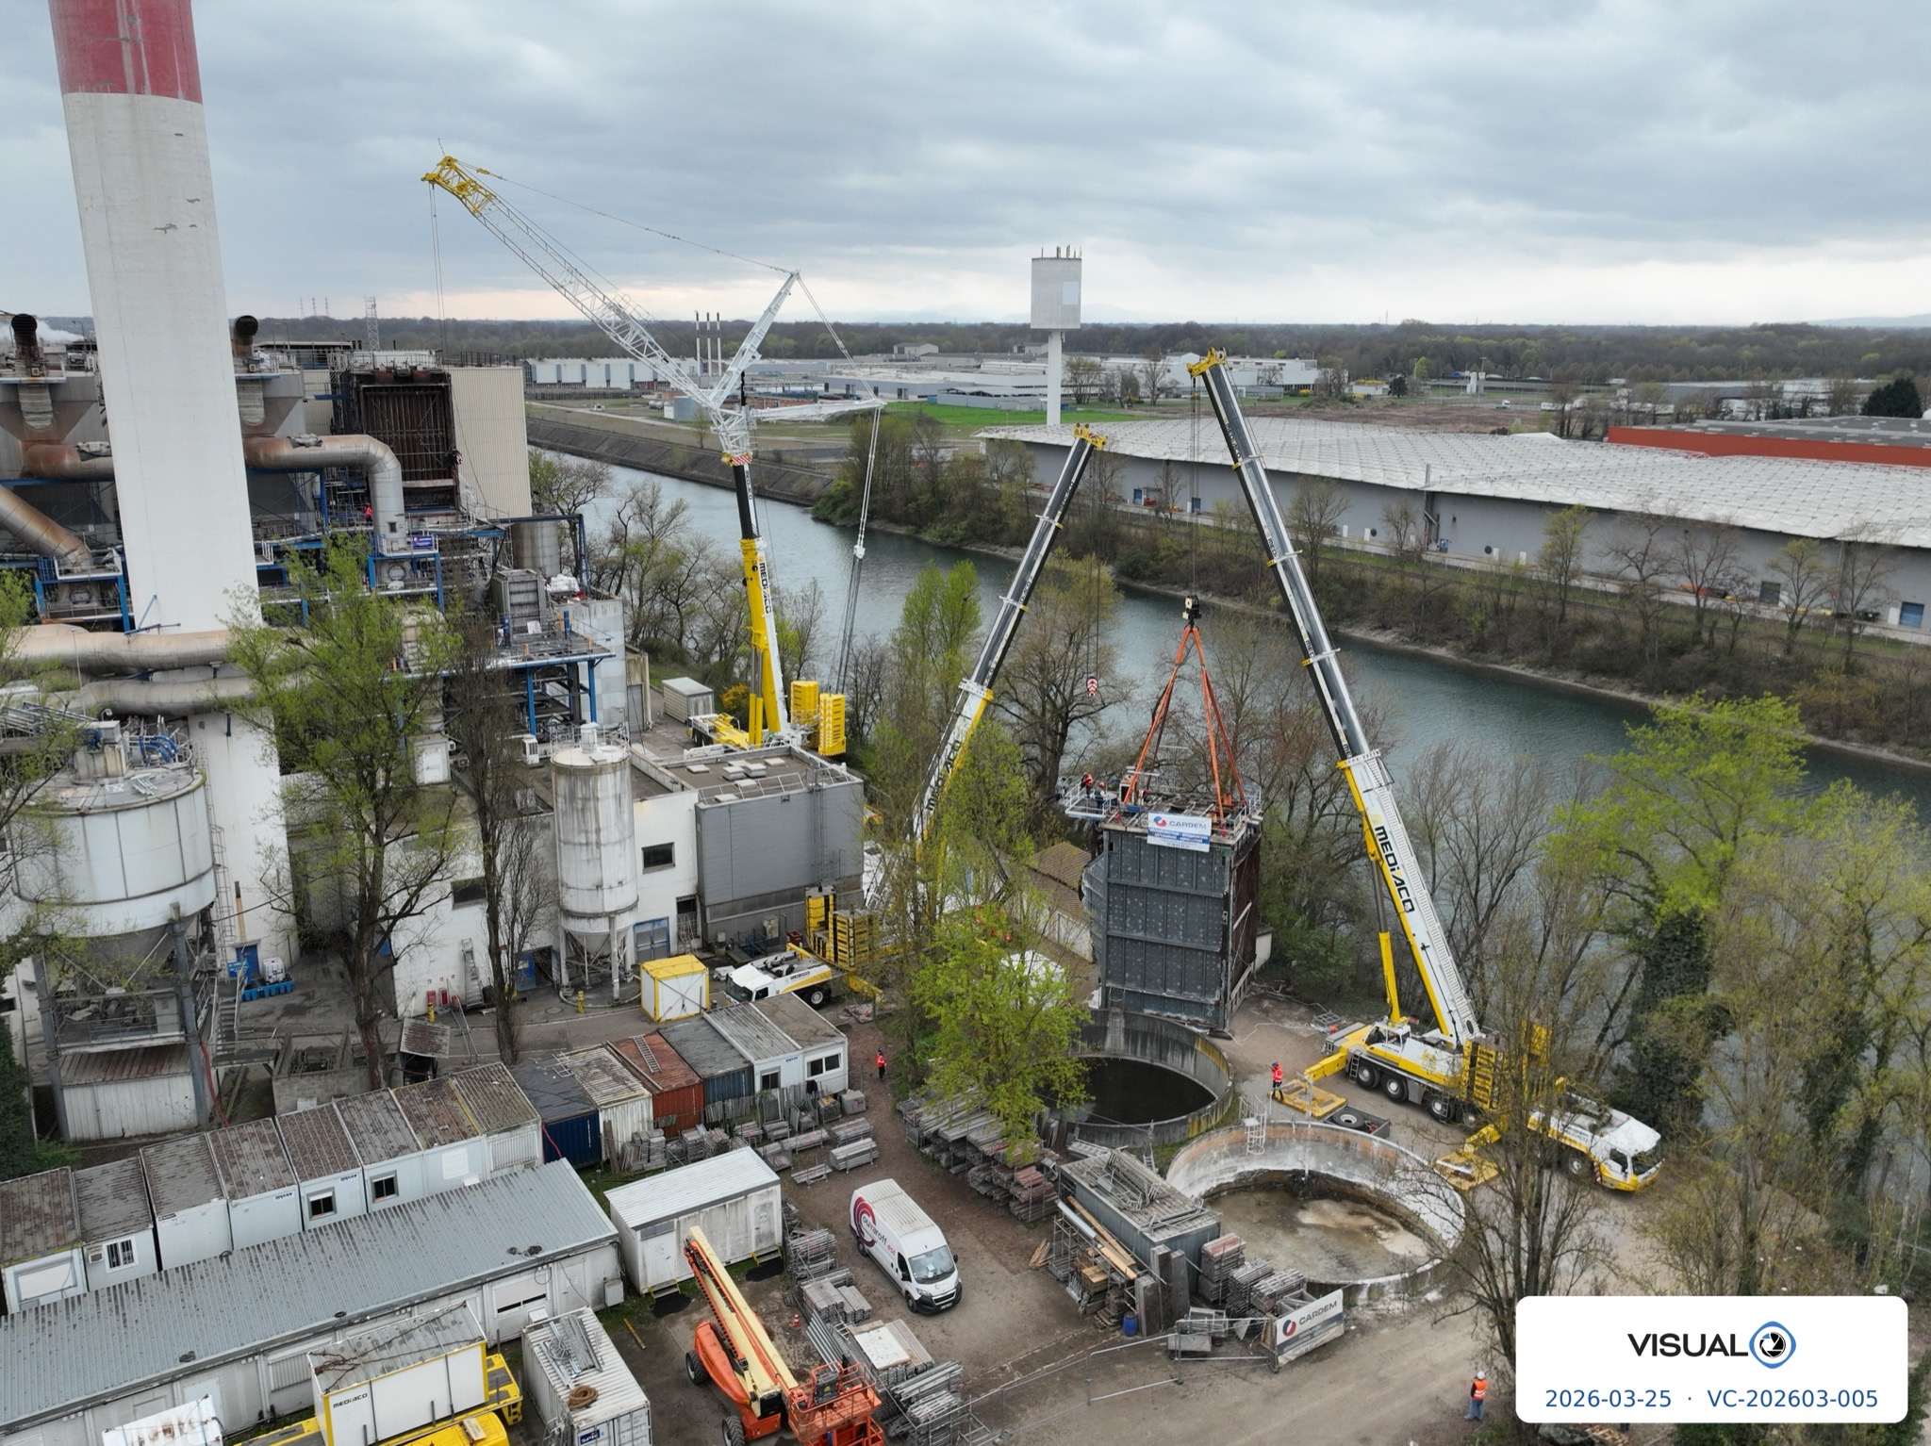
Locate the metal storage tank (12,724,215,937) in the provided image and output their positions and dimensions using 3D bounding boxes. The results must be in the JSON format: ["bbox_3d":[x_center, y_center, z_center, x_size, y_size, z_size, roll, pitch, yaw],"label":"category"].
[{"bbox_3d":[-40.845,5.343,64.400,8.100,7.400,8.100,-11,19,-33],"label":"metal storage tank"}]

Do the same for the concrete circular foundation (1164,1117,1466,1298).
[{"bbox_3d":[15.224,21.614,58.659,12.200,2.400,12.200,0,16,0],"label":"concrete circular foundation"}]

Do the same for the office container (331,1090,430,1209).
[{"bbox_3d":[-26.633,19.529,60.969,2.440,2.700,6.060,-10,19,-34],"label":"office container"}]

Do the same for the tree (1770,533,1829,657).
[{"bbox_3d":[103.310,-15.509,165.839,8.000,15.300,7.800,0,16,0],"label":"tree"}]

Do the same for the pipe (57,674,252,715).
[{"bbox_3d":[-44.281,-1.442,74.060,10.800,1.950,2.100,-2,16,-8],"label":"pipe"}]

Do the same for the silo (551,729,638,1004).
[{"bbox_3d":[-21.484,8.222,78.077,4.400,15.200,4.400,-10,19,-33],"label":"silo"}]

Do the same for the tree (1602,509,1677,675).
[{"bbox_3d":[83.301,-16.482,164.360,9.500,18.500,9.000,0,16,0],"label":"tree"}]

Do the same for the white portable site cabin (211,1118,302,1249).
[{"bbox_3d":[-30.971,20.174,58.389,2.440,2.700,6.060,-10,19,-34],"label":"white portable site cabin"}]

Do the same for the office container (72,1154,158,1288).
[{"bbox_3d":[-35.496,21.033,56.015,2.440,2.620,6.060,-10,19,-33],"label":"office container"}]

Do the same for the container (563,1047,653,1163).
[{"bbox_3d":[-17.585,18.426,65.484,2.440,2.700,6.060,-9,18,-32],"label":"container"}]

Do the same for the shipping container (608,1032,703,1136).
[{"bbox_3d":[-15.423,18.081,66.678,2.440,2.590,6.060,-10,19,-33],"label":"shipping container"}]

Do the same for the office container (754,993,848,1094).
[{"bbox_3d":[-8.880,17.020,71.369,2.440,2.600,6.060,-11,19,-33],"label":"office container"}]

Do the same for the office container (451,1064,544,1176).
[{"bbox_3d":[-22.173,18.923,63.418,2.440,2.700,6.060,-10,19,-34],"label":"office container"}]

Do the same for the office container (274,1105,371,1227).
[{"bbox_3d":[-28.836,19.920,59.990,2.440,2.620,6.060,-10,19,-33],"label":"office container"}]

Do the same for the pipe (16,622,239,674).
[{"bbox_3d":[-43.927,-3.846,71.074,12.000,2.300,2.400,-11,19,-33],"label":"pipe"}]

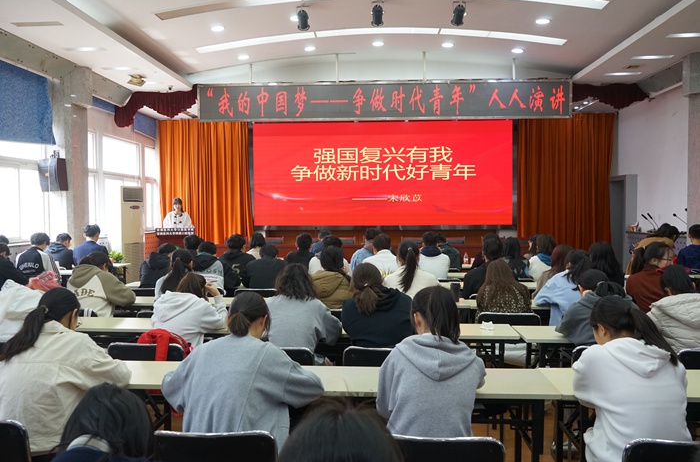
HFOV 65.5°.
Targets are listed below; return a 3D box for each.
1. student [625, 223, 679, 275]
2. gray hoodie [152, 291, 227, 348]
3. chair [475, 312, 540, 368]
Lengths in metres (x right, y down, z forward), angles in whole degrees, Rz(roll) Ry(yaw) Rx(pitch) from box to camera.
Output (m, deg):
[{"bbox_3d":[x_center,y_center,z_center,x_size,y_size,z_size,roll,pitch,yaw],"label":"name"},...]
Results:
[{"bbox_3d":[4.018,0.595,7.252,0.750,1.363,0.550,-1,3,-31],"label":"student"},{"bbox_3d":[-1.085,0.644,3.700,0.470,0.560,0.460,1,2,12],"label":"gray hoodie"},{"bbox_3d":[1.254,1.027,4.442,0.480,0.800,0.500,0,3,4],"label":"chair"}]

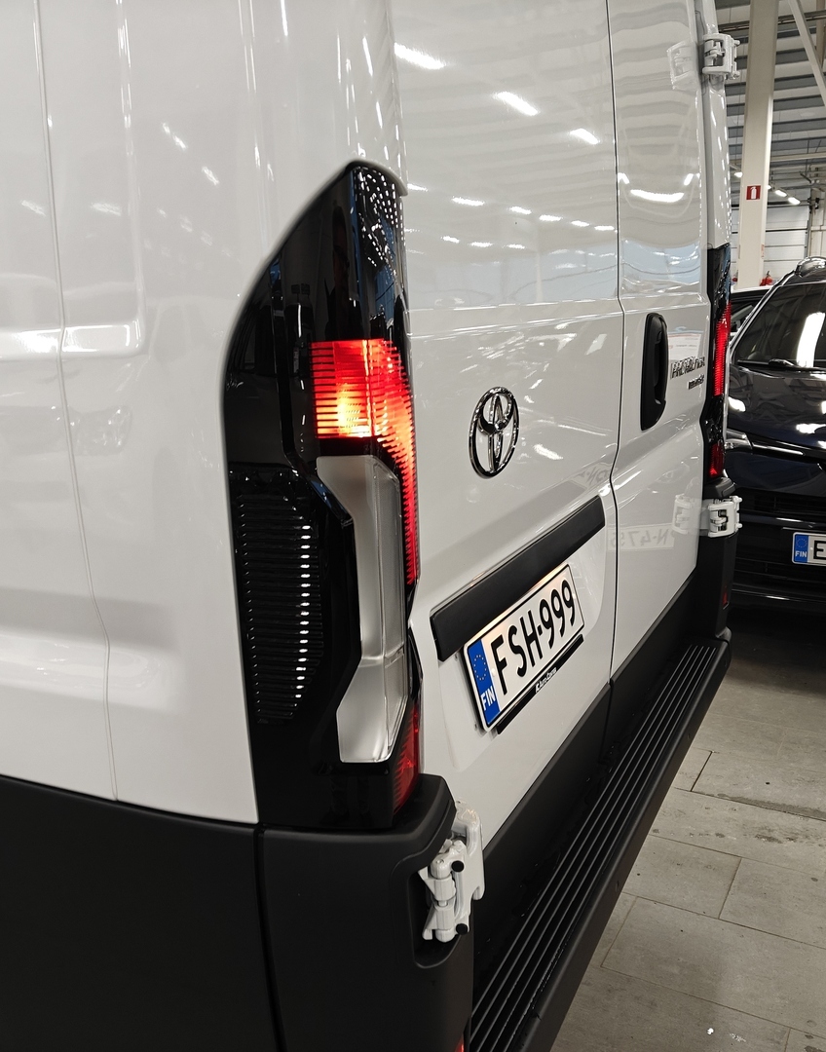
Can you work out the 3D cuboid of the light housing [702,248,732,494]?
[{"bbox_3d":[0.740,-0.403,2.496,0.138,0.625,0.170,5,15,26],"label":"light housing"}]

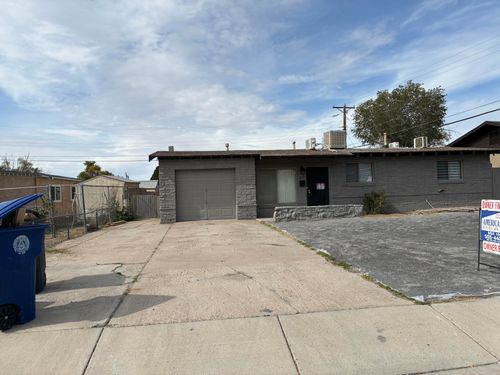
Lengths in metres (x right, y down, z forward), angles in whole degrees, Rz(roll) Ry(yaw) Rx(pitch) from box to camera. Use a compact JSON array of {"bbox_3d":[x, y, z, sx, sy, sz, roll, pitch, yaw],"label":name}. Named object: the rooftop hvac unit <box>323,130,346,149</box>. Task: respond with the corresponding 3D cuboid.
[{"bbox_3d":[4.320,-2.360,19.040,0.880,0.880,0.870,-1,0,-8],"label":"rooftop hvac unit"}]

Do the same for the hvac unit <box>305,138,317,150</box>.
[{"bbox_3d":[3.120,-2.140,19.100,0.300,0.550,0.820,-1,0,-8],"label":"hvac unit"}]

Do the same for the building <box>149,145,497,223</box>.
[{"bbox_3d":[3.110,-0.294,19.140,15.100,3.200,7.400,-1,0,-8],"label":"building"}]

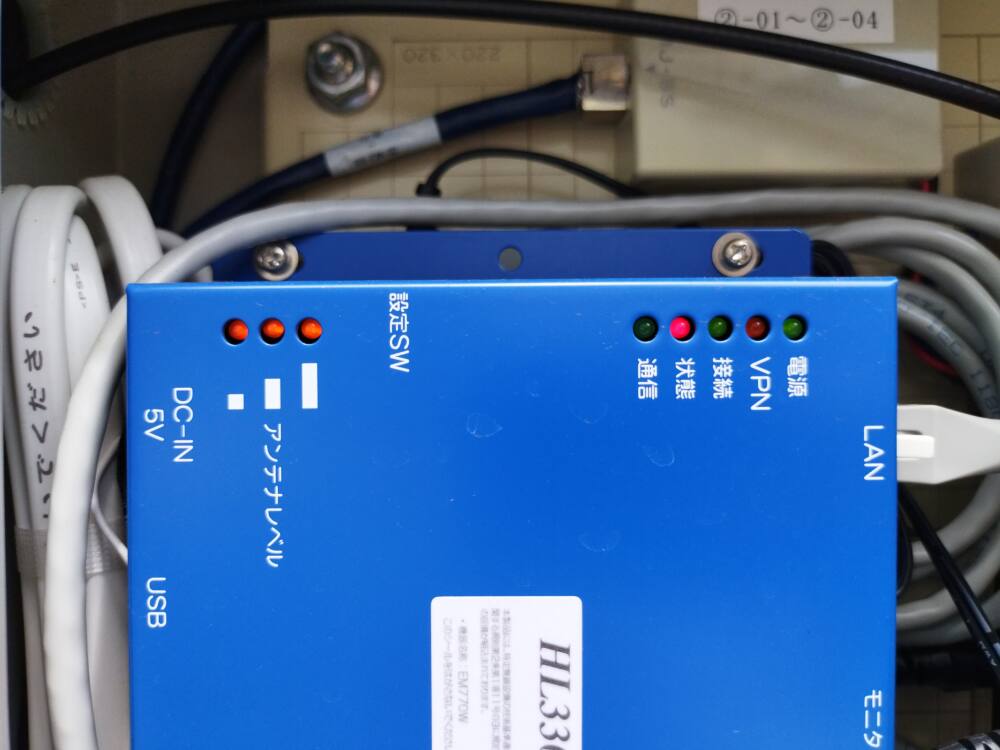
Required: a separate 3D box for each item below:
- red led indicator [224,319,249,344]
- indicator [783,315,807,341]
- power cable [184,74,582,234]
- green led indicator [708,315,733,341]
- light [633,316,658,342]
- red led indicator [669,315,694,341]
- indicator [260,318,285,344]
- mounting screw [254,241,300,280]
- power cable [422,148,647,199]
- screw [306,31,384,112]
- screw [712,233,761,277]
[{"bbox_3d":[-0.045,-0.008,0.135,0.004,0.004,0.004,0,0,0],"label":"red led indicator"},{"bbox_3d":[0.051,-0.008,0.135,0.004,0.004,0.004,0,0,0],"label":"indicator"},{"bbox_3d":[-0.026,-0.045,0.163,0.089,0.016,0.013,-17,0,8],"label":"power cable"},{"bbox_3d":[0.038,-0.008,0.135,0.004,0.004,0.004,0,0,0],"label":"green led indicator"},{"bbox_3d":[0.025,-0.008,0.135,0.004,0.004,0.004,0,0,0],"label":"light"},{"bbox_3d":[0.031,-0.008,0.135,0.004,0.004,0.004,0,0,0],"label":"red led indicator"},{"bbox_3d":[-0.039,-0.008,0.135,0.004,0.004,0.004,0,0,0],"label":"indicator"},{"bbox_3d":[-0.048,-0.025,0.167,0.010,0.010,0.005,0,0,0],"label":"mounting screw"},{"bbox_3d":[0.007,-0.043,0.166,0.049,0.011,0.005,0,0,0],"label":"power cable"},{"bbox_3d":[-0.034,-0.065,0.168,0.018,0.018,0.011,0,0,0],"label":"screw"},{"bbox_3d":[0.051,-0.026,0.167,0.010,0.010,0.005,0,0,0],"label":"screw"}]

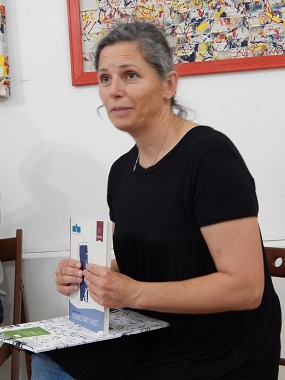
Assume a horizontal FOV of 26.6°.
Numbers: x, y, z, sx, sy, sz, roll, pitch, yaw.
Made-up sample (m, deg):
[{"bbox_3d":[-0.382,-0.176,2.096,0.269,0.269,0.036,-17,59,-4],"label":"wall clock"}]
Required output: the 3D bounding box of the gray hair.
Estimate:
[{"bbox_3d":[-0.003,-0.265,1.290,0.175,0.200,0.215,-1,2,33],"label":"gray hair"}]

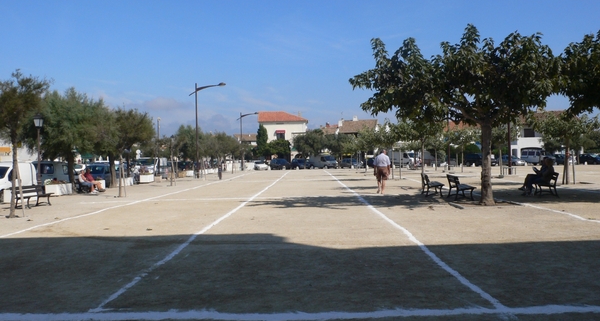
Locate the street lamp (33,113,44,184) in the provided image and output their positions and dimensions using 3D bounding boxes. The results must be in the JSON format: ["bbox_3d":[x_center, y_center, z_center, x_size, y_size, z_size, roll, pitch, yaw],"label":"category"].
[{"bbox_3d":[-12.368,-0.209,25.300,0.460,4.000,0.460,-1,0,0],"label":"street lamp"}]

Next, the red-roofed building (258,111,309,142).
[{"bbox_3d":[-2.855,-3.258,89.500,8.200,9.400,9.000,-1,0,0],"label":"red-roofed building"}]

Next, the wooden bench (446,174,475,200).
[{"bbox_3d":[5.441,0.917,18.198,0.670,0.800,1.650,-1,0,7],"label":"wooden bench"}]

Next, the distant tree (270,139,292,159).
[{"bbox_3d":[-2.927,-0.976,80.000,3.700,4.600,3.700,-1,0,0],"label":"distant tree"}]

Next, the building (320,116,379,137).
[{"bbox_3d":[9.010,-3.420,97.000,11.000,8.700,9.000,-1,0,-4],"label":"building"}]

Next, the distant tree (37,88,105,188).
[{"bbox_3d":[-11.320,-1.001,26.400,3.500,5.200,3.500,-1,0,0],"label":"distant tree"}]

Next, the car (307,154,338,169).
[{"bbox_3d":[3.236,0.083,74.000,1.950,2.100,4.800,-1,0,-35],"label":"car"}]

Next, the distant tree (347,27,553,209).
[{"bbox_3d":[4.797,-1.418,16.600,6.200,5.500,5.600,-1,0,0],"label":"distant tree"}]

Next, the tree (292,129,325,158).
[{"bbox_3d":[1.228,-1.432,72.700,4.400,5.300,4.400,-1,0,0],"label":"tree"}]

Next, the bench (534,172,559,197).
[{"bbox_3d":[8.481,0.846,18.348,0.670,0.800,1.650,-1,0,18],"label":"bench"}]

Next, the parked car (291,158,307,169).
[{"bbox_3d":[0.069,0.470,73.500,1.700,1.450,4.100,-1,0,-20],"label":"parked car"}]

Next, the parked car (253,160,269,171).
[{"bbox_3d":[-5.497,0.652,75.500,1.740,1.440,4.000,-1,0,-13],"label":"parked car"}]

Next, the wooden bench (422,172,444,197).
[{"bbox_3d":[4.979,0.916,19.950,0.640,0.800,1.750,-1,0,9],"label":"wooden bench"}]

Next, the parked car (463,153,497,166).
[{"bbox_3d":[24.428,-0.054,72.200,4.250,1.680,1.800,-1,0,35],"label":"parked car"}]

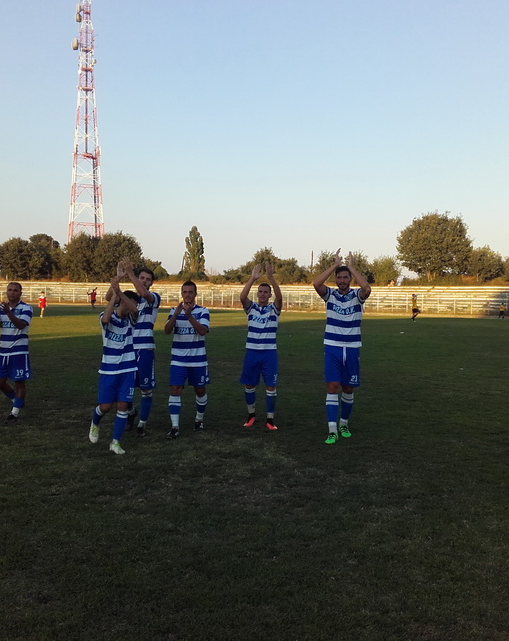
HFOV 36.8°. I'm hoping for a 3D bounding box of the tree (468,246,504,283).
[{"bbox_3d":[29.267,-7.032,97.000,4.561,4.688,4.333,1,2,17],"label":"tree"}]

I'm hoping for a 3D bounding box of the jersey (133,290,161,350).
[{"bbox_3d":[-1.232,0.000,8.500,0.440,0.660,0.320,1,2,14],"label":"jersey"}]

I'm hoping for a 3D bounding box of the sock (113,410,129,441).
[{"bbox_3d":[-1.344,1.058,7.680,0.115,0.300,0.120,9,-2,-17],"label":"sock"}]

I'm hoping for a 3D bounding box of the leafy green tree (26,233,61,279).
[{"bbox_3d":[-29.694,-9.169,108.000,5.200,6.800,5.200,1,2,0],"label":"leafy green tree"}]

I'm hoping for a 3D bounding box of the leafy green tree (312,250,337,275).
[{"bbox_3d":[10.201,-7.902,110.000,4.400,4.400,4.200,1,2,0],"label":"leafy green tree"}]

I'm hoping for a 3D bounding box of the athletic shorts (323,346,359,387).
[{"bbox_3d":[0.931,0.476,8.100,0.400,0.450,0.300,1,2,-2],"label":"athletic shorts"}]

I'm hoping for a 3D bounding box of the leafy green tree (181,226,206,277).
[{"bbox_3d":[-8.366,-9.257,105.000,3.292,7.269,3.127,1,2,-5],"label":"leafy green tree"}]

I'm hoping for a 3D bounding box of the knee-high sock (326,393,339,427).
[{"bbox_3d":[0.836,0.963,8.150,0.125,0.380,0.130,0,-1,12],"label":"knee-high sock"}]

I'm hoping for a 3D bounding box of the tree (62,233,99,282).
[{"bbox_3d":[-22.109,-8.045,97.000,4.941,6.208,4.694,0,2,-13],"label":"tree"}]

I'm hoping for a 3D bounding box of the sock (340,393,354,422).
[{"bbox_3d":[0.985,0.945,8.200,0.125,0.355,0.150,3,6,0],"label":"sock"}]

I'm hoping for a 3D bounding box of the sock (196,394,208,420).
[{"bbox_3d":[-0.615,1.009,8.880,0.120,0.300,0.125,3,12,0],"label":"sock"}]

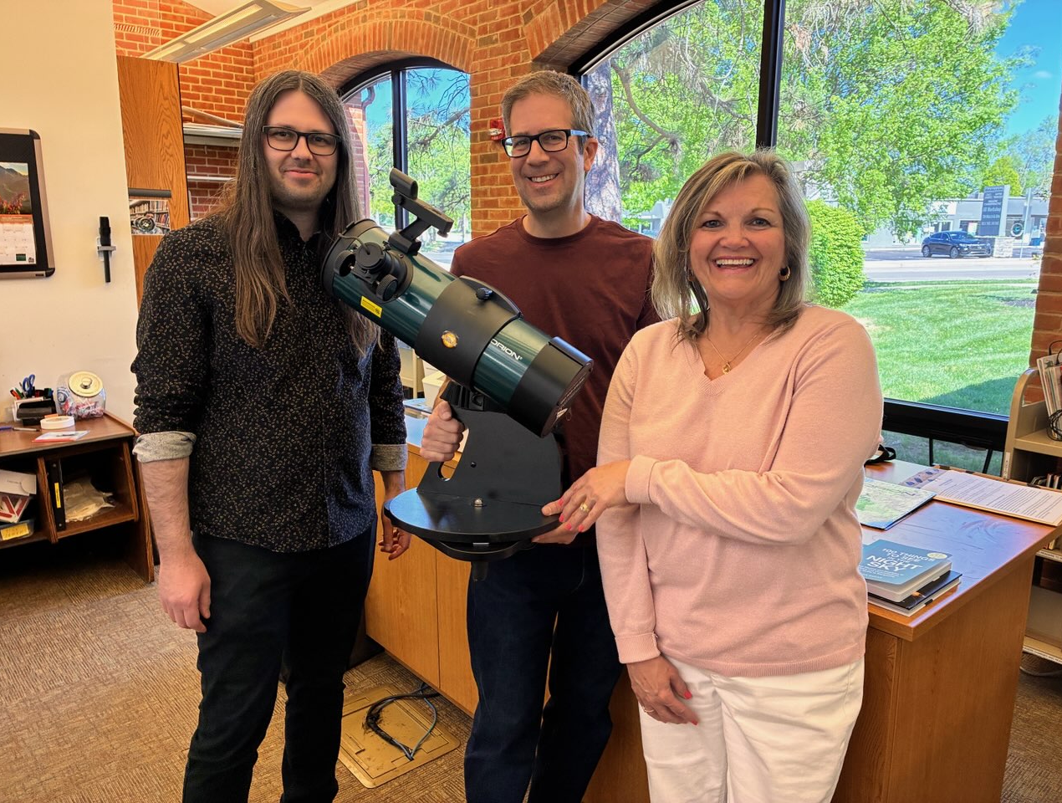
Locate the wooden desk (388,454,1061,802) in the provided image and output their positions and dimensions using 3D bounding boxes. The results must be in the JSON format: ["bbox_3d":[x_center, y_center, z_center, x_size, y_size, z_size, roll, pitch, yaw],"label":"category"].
[{"bbox_3d":[0.334,0.515,2.260,0.870,0.775,1.800,-10,16,-39],"label":"wooden desk"}]

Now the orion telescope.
[{"bbox_3d":[-0.128,-0.060,1.370,0.475,0.653,0.324,5,13,20],"label":"orion telescope"}]

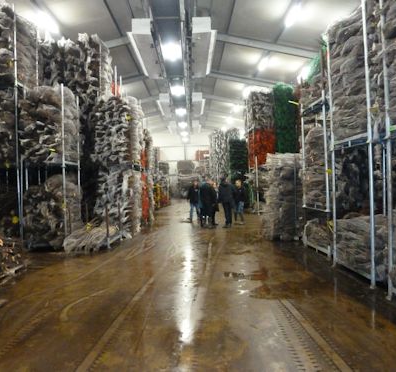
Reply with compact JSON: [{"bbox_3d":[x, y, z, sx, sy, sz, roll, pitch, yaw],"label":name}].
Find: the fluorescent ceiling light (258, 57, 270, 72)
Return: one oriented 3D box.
[{"bbox_3d":[3.100,-5.680,16.050,0.220,0.140,1.550,-2,1,-1],"label":"fluorescent ceiling light"}]

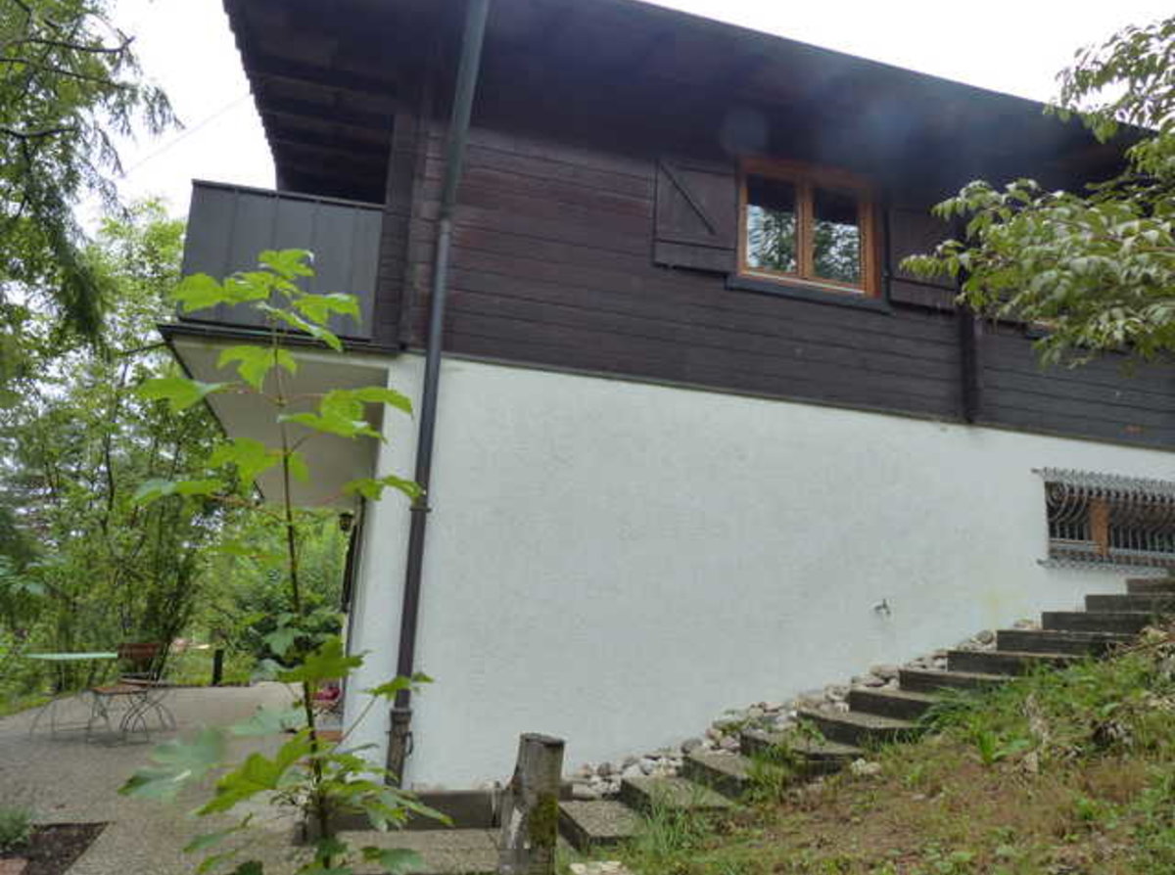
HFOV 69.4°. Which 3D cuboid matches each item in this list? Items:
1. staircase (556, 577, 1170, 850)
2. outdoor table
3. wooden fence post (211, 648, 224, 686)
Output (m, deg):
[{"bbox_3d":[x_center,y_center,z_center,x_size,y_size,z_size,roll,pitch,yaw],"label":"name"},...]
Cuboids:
[{"bbox_3d":[2.417,1.703,5.626,5.036,1.870,0.912,6,-12,-13],"label":"staircase"},{"bbox_3d":[-4.976,2.463,8.129,0.820,0.730,0.820,6,-12,-14],"label":"outdoor table"},{"bbox_3d":[-5.753,3.557,13.207,0.120,0.620,0.120,6,-12,-14],"label":"wooden fence post"}]

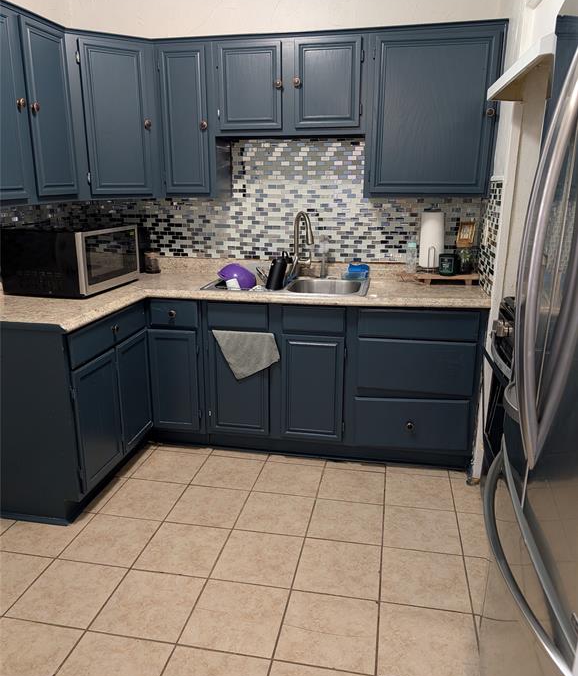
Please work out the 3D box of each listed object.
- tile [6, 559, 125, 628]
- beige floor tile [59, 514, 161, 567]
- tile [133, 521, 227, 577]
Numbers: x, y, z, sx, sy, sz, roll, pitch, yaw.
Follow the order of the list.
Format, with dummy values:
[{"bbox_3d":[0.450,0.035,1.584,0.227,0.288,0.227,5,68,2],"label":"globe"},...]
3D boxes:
[{"bbox_3d":[-0.789,0.920,1.931,0.308,0.012,0.300,3,15,11],"label":"tile"},{"bbox_3d":[-0.723,0.832,2.196,0.305,0.010,0.302,3,16,11],"label":"beige floor tile"},{"bbox_3d":[-0.422,0.856,2.161,0.308,0.012,0.300,3,15,11],"label":"tile"}]

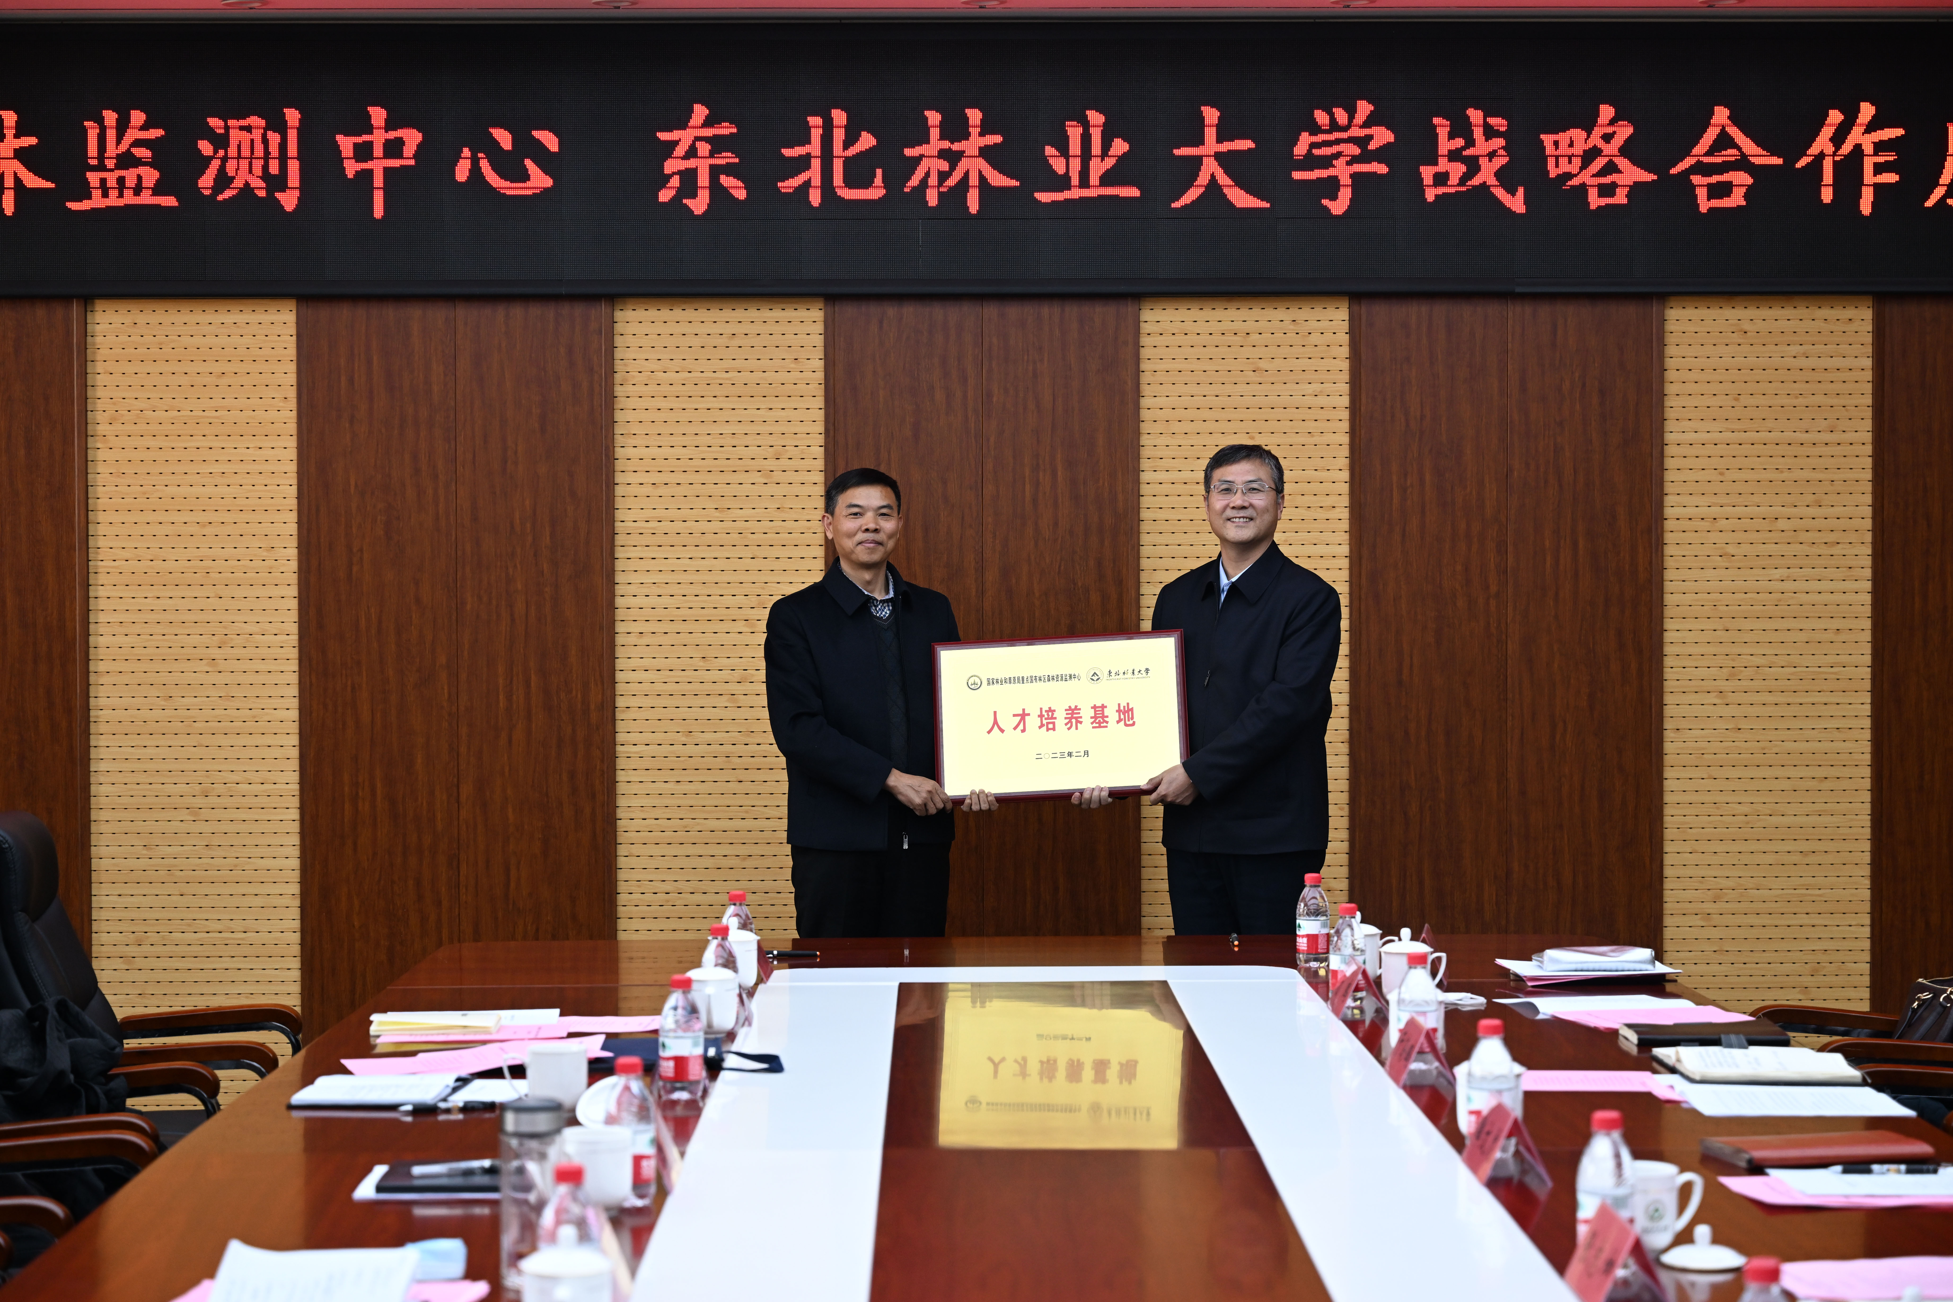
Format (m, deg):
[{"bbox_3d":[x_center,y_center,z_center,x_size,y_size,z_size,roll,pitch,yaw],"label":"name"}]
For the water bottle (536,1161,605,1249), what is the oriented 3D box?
[{"bbox_3d":[-0.394,0.591,3.680,0.060,0.175,0.060,0,1,-1],"label":"water bottle"}]

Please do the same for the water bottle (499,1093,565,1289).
[{"bbox_3d":[-0.470,0.579,4.045,0.067,0.194,0.067,0,1,-1],"label":"water bottle"}]

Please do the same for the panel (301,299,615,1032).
[{"bbox_3d":[-1.337,0.181,9.801,0.818,2.179,0.040,0,1,-1],"label":"panel"}]

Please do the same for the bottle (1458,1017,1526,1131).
[{"bbox_3d":[0.659,0.559,4.860,0.060,0.175,0.060,0,1,-1],"label":"bottle"}]

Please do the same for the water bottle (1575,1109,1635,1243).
[{"bbox_3d":[0.668,0.580,4.030,0.060,0.175,0.060,0,1,-1],"label":"water bottle"}]

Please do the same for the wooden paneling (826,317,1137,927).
[{"bbox_3d":[0.016,0.179,9.817,0.814,2.177,0.040,0,1,-1],"label":"wooden paneling"}]

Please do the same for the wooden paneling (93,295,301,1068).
[{"bbox_3d":[-2.015,0.136,9.785,0.536,2.078,0.030,0,1,-1],"label":"wooden paneling"}]

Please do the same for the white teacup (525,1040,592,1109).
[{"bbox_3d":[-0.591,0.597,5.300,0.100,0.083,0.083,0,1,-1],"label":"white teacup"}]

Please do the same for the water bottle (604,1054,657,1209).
[{"bbox_3d":[-0.415,0.577,4.569,0.062,0.173,0.062,0,1,-1],"label":"water bottle"}]

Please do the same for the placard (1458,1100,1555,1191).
[{"bbox_3d":[0.665,0.613,4.776,0.086,0.085,0.210,0,1,0],"label":"placard"}]

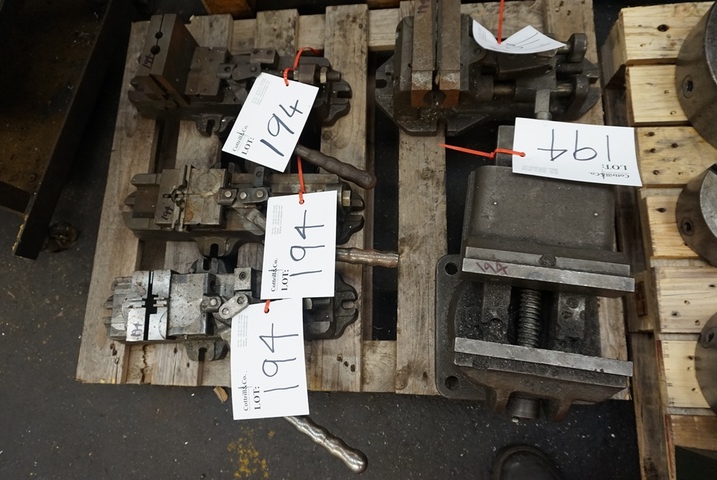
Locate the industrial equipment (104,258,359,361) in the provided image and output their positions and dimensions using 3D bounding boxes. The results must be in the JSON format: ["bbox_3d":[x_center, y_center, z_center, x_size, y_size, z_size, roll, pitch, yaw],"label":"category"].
[{"bbox_3d":[-0.176,0.085,0.609,0.348,0.068,0.133,0,76,7],"label":"industrial equipment"}]

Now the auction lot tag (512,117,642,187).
[{"bbox_3d":[0.235,-0.098,0.522,0.126,0.008,0.089,8,55,12],"label":"auction lot tag"}]

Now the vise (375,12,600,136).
[{"bbox_3d":[0.168,-0.230,0.625,0.305,0.102,0.165,0,76,7],"label":"vise"}]

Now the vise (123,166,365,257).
[{"bbox_3d":[-0.164,-0.046,0.641,0.342,0.065,0.131,2,77,8],"label":"vise"}]

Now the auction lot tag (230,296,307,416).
[{"bbox_3d":[-0.102,0.135,0.546,0.089,0.008,0.126,-9,74,11],"label":"auction lot tag"}]

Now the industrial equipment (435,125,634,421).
[{"bbox_3d":[0.186,0.027,0.544,0.191,0.133,0.335,7,77,9],"label":"industrial equipment"}]

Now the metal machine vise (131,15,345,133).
[{"bbox_3d":[-0.182,-0.225,0.677,0.342,0.084,0.140,4,77,8],"label":"metal machine vise"}]

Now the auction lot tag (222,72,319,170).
[{"bbox_3d":[-0.114,-0.159,0.635,0.089,0.008,0.126,19,78,12],"label":"auction lot tag"}]

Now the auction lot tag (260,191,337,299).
[{"bbox_3d":[-0.068,0.005,0.559,0.089,0.008,0.126,-4,72,15],"label":"auction lot tag"}]

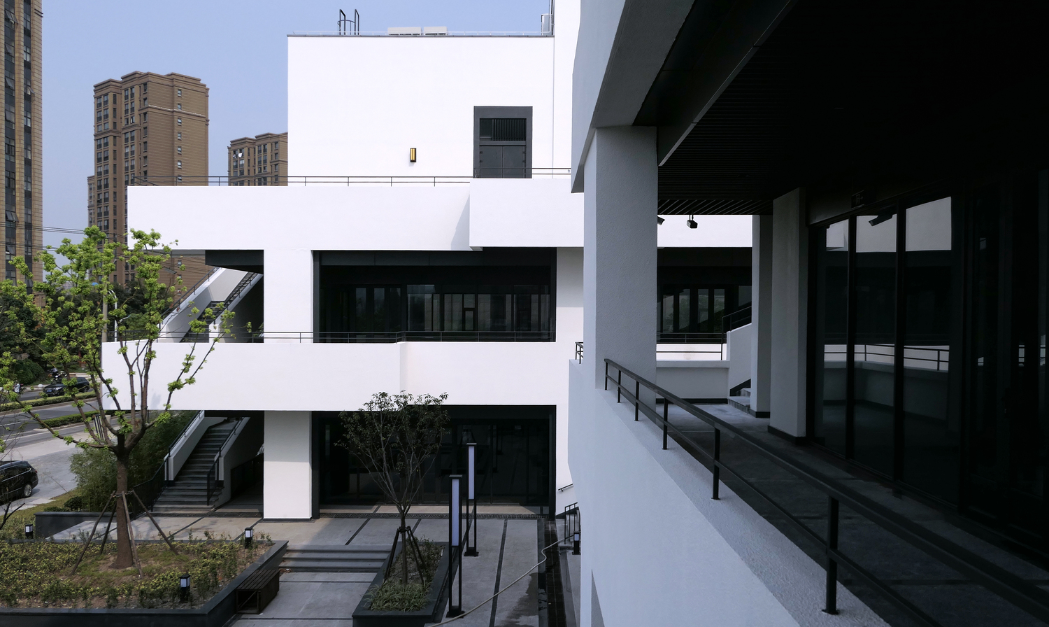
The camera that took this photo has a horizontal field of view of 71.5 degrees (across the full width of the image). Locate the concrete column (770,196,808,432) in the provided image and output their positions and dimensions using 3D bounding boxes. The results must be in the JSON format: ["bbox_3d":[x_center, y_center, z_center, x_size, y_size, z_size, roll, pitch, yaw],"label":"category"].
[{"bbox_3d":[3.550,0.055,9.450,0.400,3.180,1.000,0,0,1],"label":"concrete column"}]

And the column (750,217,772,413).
[{"bbox_3d":[3.890,0.050,11.760,0.380,3.220,0.380,0,0,1],"label":"column"}]

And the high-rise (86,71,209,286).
[{"bbox_3d":[-79.600,-20.500,155.300,21.000,58.000,16.000,0,0,37],"label":"high-rise"}]

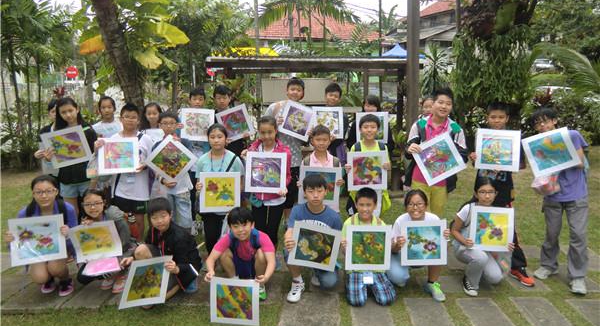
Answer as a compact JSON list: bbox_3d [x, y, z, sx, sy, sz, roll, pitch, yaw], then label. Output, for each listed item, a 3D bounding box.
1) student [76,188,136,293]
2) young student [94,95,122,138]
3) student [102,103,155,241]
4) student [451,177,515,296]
[{"bbox_3d":[-1.506,0.604,3.361,0.450,0.828,0.500,-2,10,-8],"label":"student"},{"bbox_3d":[-1.874,0.079,4.164,0.380,1.489,0.270,-2,9,-11],"label":"young student"},{"bbox_3d":[-1.435,0.196,3.610,0.480,1.427,0.400,-2,9,-11],"label":"student"},{"bbox_3d":[1.428,0.565,3.318,0.440,0.920,0.500,-5,11,-24],"label":"student"}]

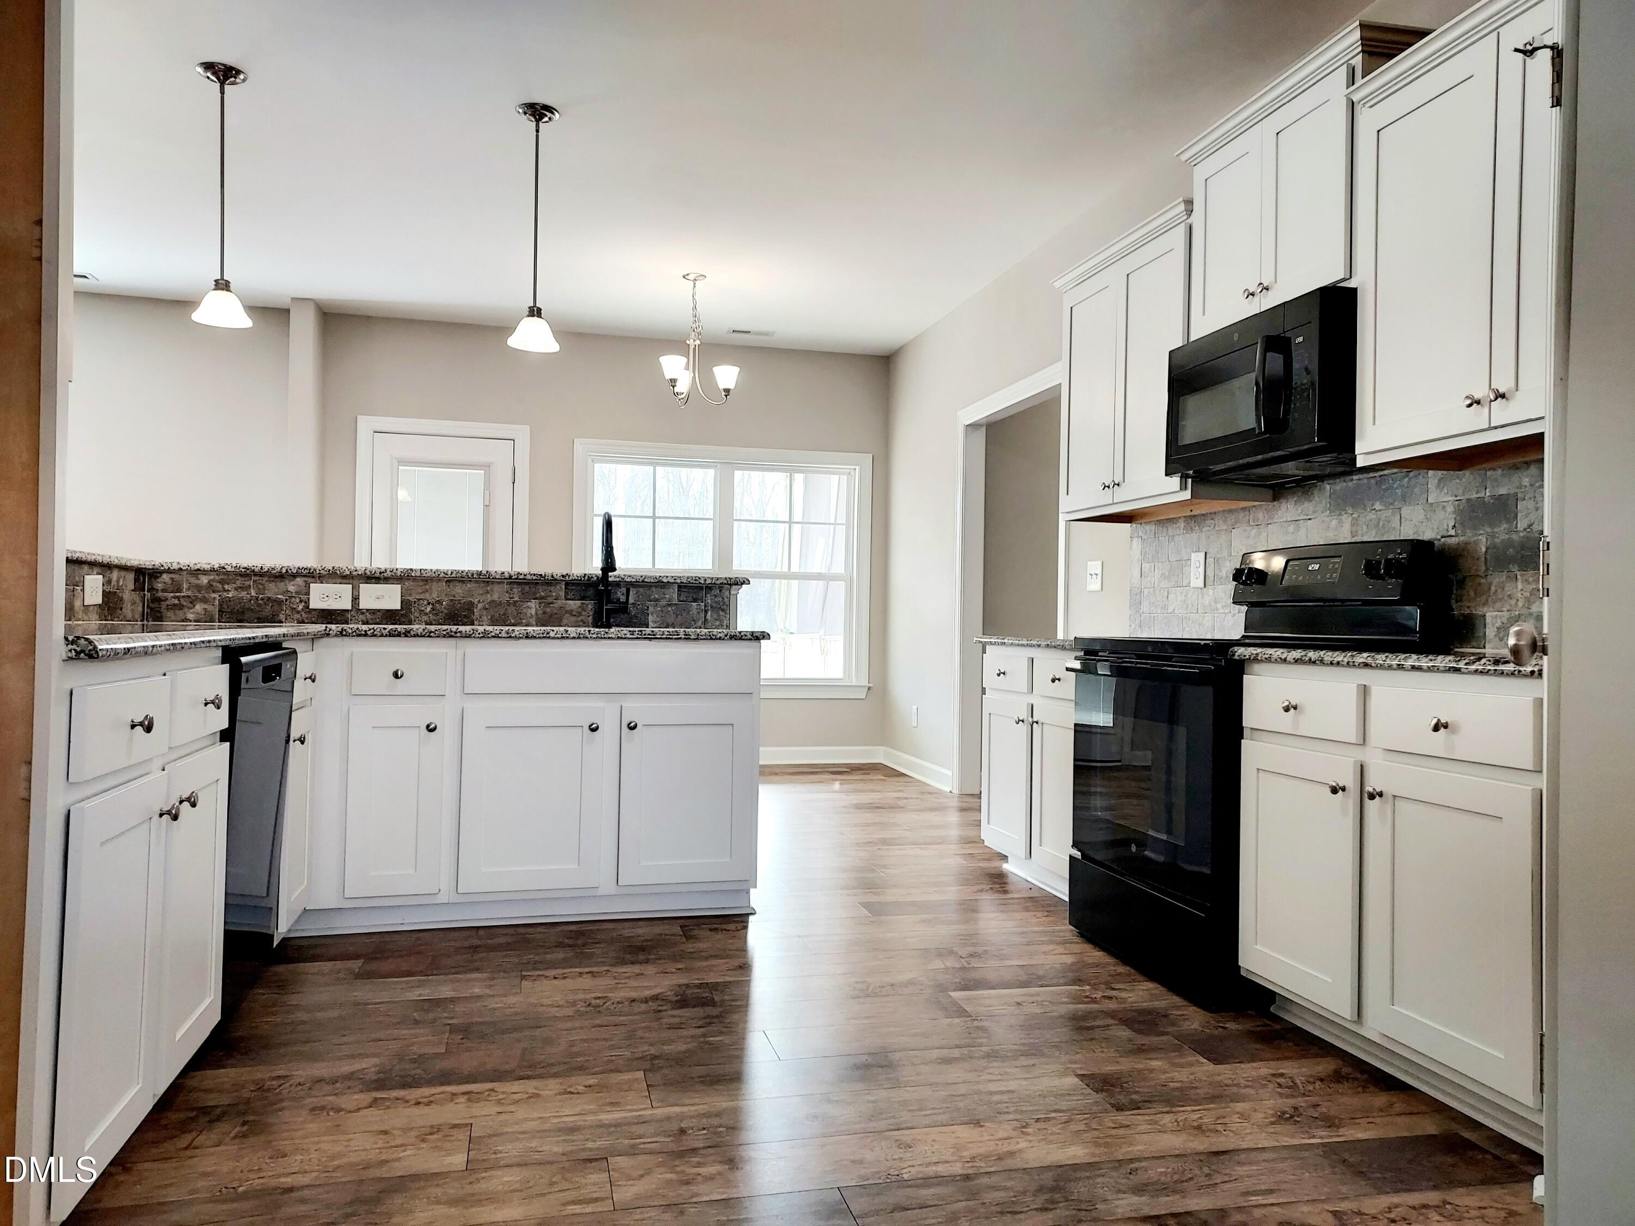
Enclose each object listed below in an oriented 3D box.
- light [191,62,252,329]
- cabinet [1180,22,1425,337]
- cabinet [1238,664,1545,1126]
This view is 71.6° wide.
[{"bbox_3d":[-1.985,-1.381,3.777,0.183,0.857,0.183,1,0,-14],"label":"light"},{"bbox_3d":[1.438,-1.173,3.341,0.340,0.655,0.840,1,0,-14],"label":"cabinet"},{"bbox_3d":[1.468,0.559,2.479,0.635,0.875,0.910,1,0,-14],"label":"cabinet"}]

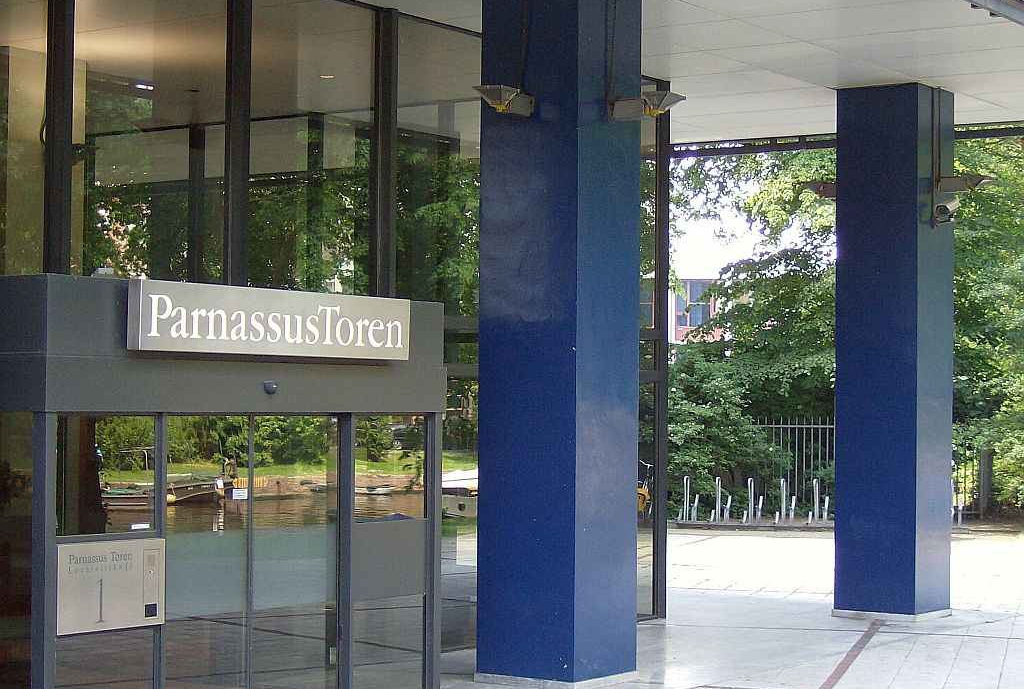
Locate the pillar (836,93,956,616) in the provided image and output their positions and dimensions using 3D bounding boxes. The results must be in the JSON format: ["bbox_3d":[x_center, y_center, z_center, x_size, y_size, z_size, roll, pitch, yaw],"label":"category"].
[{"bbox_3d":[3.985,0.054,21.562,0.906,5.400,0.906,-1,-2,34],"label":"pillar"}]

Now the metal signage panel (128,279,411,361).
[{"bbox_3d":[-1.489,-0.136,13.218,0.115,0.411,2.598,-1,-2,34],"label":"metal signage panel"}]

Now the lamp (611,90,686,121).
[{"bbox_3d":[1.042,-1.835,16.001,0.567,0.196,0.243,-1,-2,34],"label":"lamp"}]

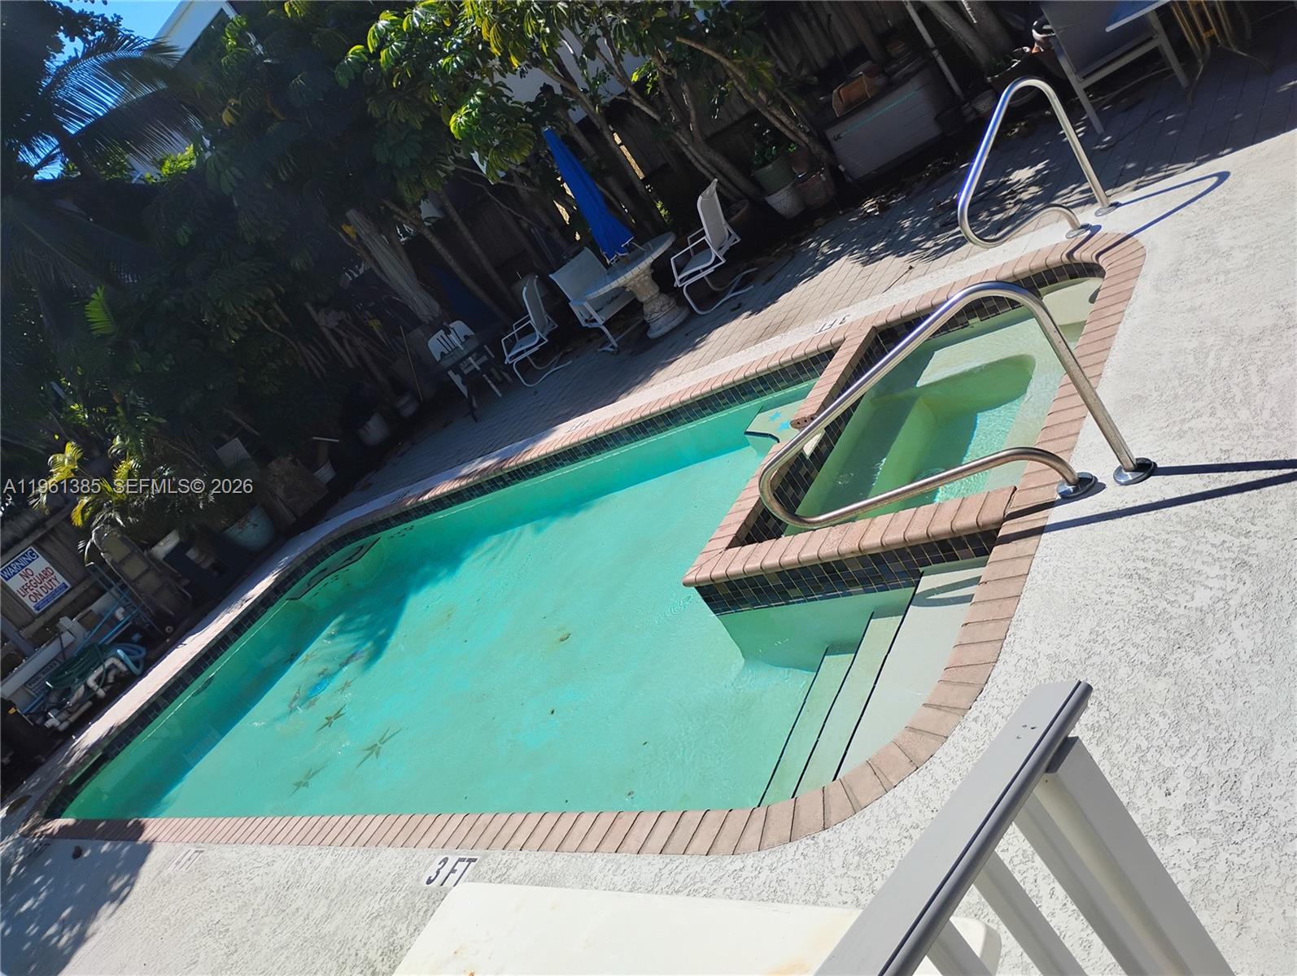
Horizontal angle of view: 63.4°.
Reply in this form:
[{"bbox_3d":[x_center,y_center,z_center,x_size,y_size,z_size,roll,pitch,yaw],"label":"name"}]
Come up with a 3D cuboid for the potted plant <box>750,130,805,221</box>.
[{"bbox_3d":[1.336,-3.290,11.132,0.447,0.884,0.447,-31,19,10],"label":"potted plant"}]

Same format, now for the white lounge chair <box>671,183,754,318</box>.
[{"bbox_3d":[0.529,-2.236,9.799,0.697,0.940,0.593,-25,20,26],"label":"white lounge chair"}]

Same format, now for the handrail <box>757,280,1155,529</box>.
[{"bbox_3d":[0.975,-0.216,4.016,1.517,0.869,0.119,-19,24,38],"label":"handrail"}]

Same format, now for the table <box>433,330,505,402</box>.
[{"bbox_3d":[-1.932,-1.299,12.098,0.978,0.682,0.978,-34,18,0],"label":"table"}]

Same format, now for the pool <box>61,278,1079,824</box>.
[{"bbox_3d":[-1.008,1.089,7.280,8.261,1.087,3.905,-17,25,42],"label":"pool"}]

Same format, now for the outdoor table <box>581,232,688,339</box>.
[{"bbox_3d":[0.001,-1.876,10.174,1.144,0.711,1.144,-31,19,12],"label":"outdoor table"}]

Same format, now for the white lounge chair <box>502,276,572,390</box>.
[{"bbox_3d":[-1.327,-1.732,11.728,0.697,0.940,0.593,-30,19,14],"label":"white lounge chair"}]

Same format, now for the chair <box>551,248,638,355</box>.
[{"bbox_3d":[-0.450,-1.939,10.739,0.593,0.940,0.697,-40,19,-16],"label":"chair"}]

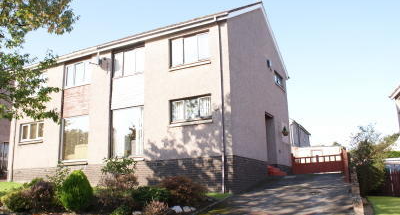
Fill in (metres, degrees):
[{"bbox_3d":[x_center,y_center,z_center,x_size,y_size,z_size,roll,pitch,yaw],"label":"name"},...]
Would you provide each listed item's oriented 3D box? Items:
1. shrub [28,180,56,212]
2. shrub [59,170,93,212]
[{"bbox_3d":[-4.814,2.656,10.138,0.713,0.853,0.713,-8,-14,27],"label":"shrub"},{"bbox_3d":[-3.373,2.276,9.033,0.893,1.104,0.880,4,-14,-20],"label":"shrub"}]

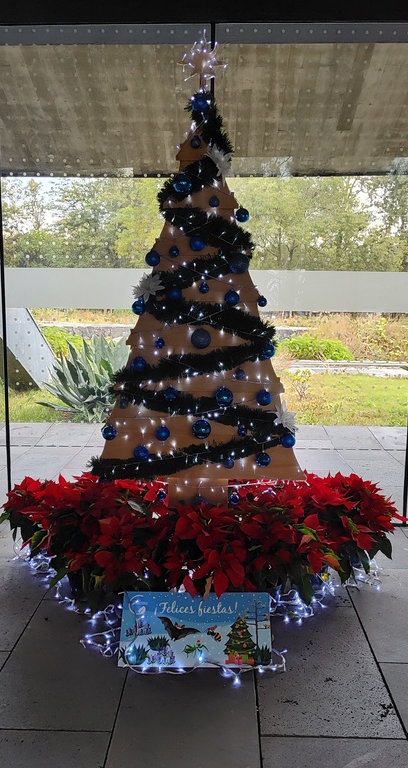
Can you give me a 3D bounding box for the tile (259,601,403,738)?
[{"bbox_3d":[0.446,1.117,2.725,0.482,0.020,0.931,1,8,2],"label":"tile"}]

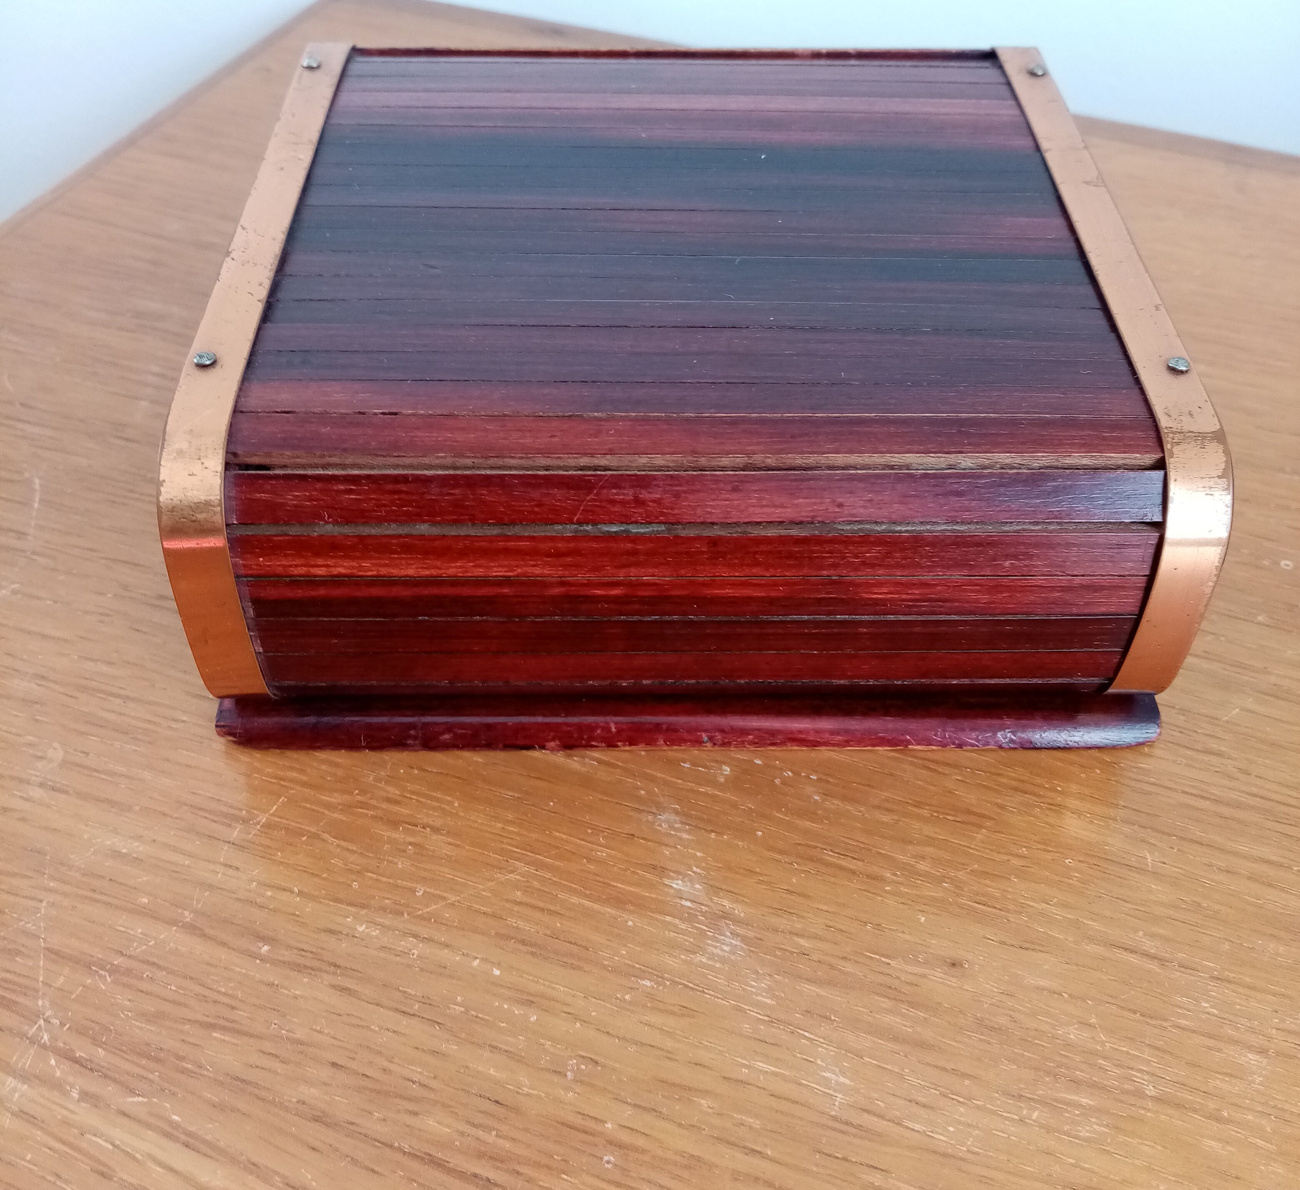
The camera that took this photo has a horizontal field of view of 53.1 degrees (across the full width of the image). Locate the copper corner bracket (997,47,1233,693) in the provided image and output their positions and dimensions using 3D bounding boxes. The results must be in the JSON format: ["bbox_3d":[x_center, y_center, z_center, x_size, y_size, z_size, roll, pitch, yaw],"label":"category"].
[{"bbox_3d":[0.079,-0.051,0.248,0.010,0.045,0.144,0,47,-1],"label":"copper corner bracket"}]

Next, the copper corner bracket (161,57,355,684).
[{"bbox_3d":[-0.067,-0.051,0.244,0.010,0.045,0.144,0,47,-1],"label":"copper corner bracket"}]

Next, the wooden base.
[{"bbox_3d":[0.006,-0.030,0.266,0.156,0.011,0.148,0,47,-1],"label":"wooden base"}]

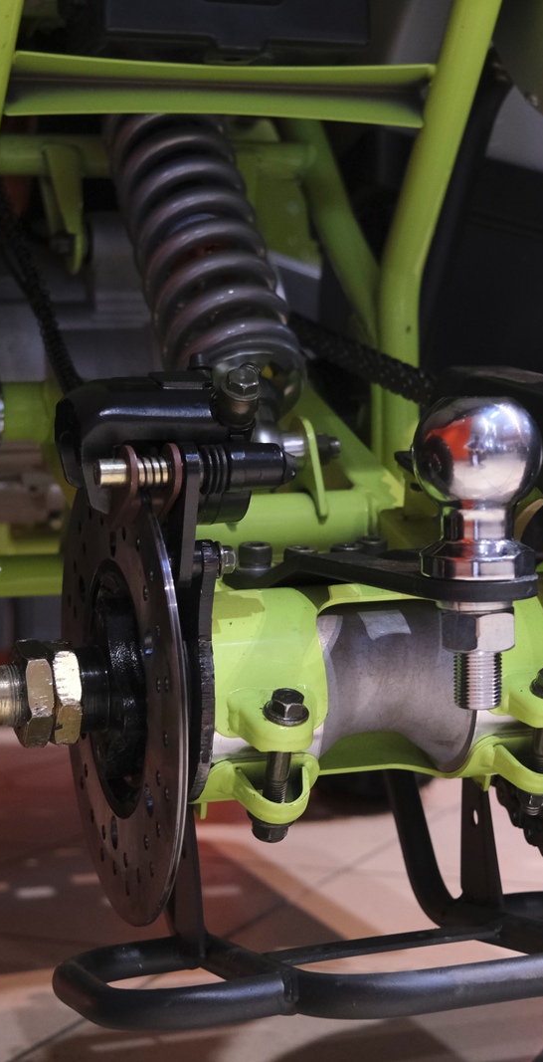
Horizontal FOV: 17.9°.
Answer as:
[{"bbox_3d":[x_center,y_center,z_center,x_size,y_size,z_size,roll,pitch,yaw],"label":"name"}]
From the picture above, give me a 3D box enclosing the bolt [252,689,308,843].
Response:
[{"bbox_3d":[0.003,0.091,0.667,0.018,0.061,0.018,6,21,-2],"label":"bolt"}]

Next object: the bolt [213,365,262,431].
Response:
[{"bbox_3d":[-0.012,-0.051,0.667,0.018,0.025,0.018,-10,43,-21],"label":"bolt"}]

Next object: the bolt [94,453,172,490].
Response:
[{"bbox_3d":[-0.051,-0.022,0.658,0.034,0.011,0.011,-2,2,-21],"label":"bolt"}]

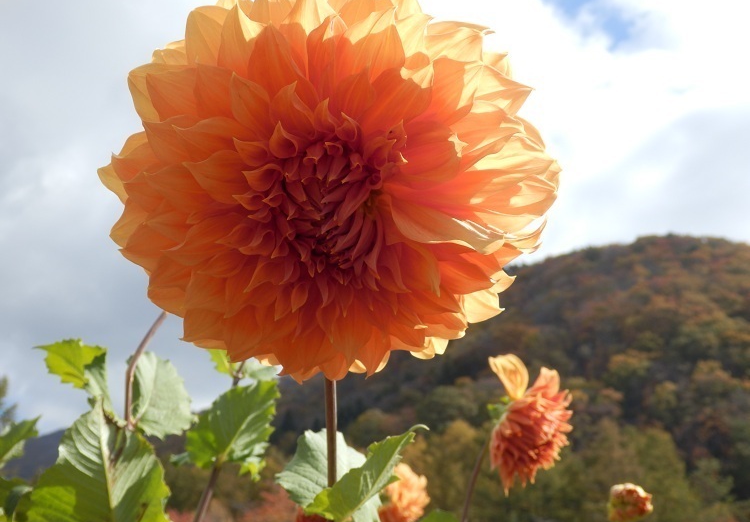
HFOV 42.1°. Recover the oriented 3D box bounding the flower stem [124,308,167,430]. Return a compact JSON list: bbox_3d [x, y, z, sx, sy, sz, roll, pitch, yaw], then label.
[{"bbox_3d":[-0.166,0.078,0.700,0.024,0.087,0.020,12,-6,-1],"label":"flower stem"}]

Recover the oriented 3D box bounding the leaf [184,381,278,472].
[{"bbox_3d":[-0.097,0.111,0.660,0.050,0.074,0.030,38,15,-8],"label":"leaf"}]

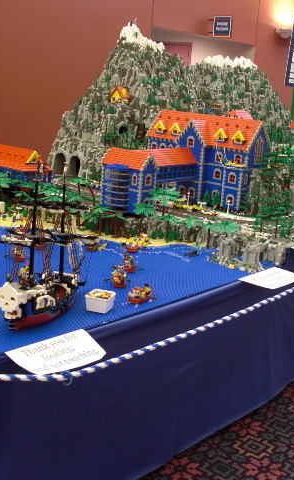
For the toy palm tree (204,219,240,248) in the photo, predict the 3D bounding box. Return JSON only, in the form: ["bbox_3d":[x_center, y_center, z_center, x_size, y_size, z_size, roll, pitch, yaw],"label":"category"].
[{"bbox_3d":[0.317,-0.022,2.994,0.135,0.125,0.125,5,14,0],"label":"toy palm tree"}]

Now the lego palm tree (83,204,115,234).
[{"bbox_3d":[-0.217,-0.085,3.044,0.128,0.135,0.128,5,14,0],"label":"lego palm tree"}]

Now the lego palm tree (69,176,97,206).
[{"bbox_3d":[-0.316,-0.236,3.285,0.130,0.130,0.130,5,14,0],"label":"lego palm tree"}]

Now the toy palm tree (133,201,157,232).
[{"bbox_3d":[-0.010,-0.101,3.181,0.118,0.134,0.118,5,14,0],"label":"toy palm tree"}]

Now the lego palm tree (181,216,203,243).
[{"bbox_3d":[0.207,-0.047,3.063,0.115,0.120,0.115,5,14,0],"label":"lego palm tree"}]

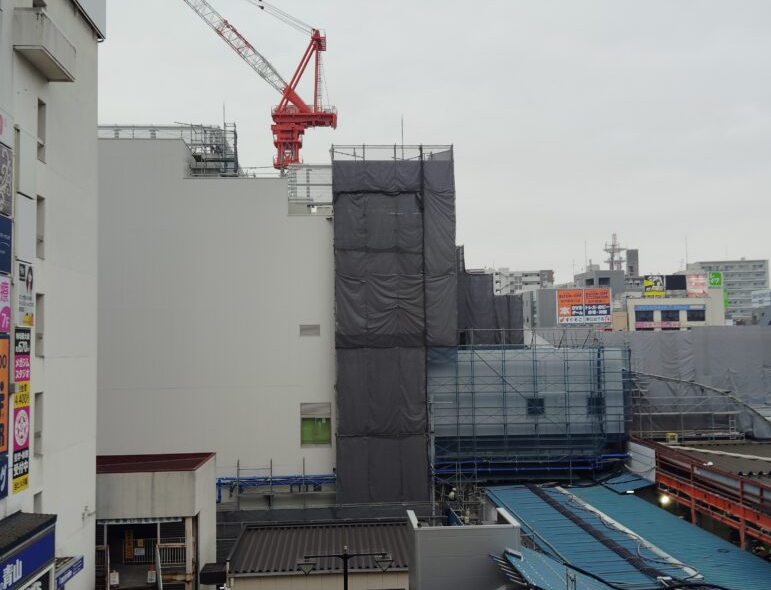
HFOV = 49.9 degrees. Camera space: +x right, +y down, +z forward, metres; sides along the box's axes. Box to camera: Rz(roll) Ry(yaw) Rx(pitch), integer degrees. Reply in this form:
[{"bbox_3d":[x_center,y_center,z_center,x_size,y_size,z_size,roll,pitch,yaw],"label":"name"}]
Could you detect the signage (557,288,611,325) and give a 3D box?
[{"bbox_3d":[35.417,2.052,148.000,9.500,6.400,0.400,-1,-4,0],"label":"signage"}]

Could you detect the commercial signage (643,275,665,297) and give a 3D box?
[{"bbox_3d":[49.201,-1.649,152.000,3.900,3.900,0.350,-1,-4,0],"label":"commercial signage"}]

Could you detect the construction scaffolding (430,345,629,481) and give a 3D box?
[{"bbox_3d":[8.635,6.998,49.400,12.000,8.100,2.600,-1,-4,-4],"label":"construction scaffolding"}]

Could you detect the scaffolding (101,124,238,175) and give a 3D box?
[{"bbox_3d":[-13.865,-9.297,53.000,9.200,3.300,2.500,-1,-4,-4],"label":"scaffolding"}]

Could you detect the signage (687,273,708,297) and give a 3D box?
[{"bbox_3d":[57.172,-1.832,152.000,3.900,3.900,0.350,-1,-4,0],"label":"signage"}]

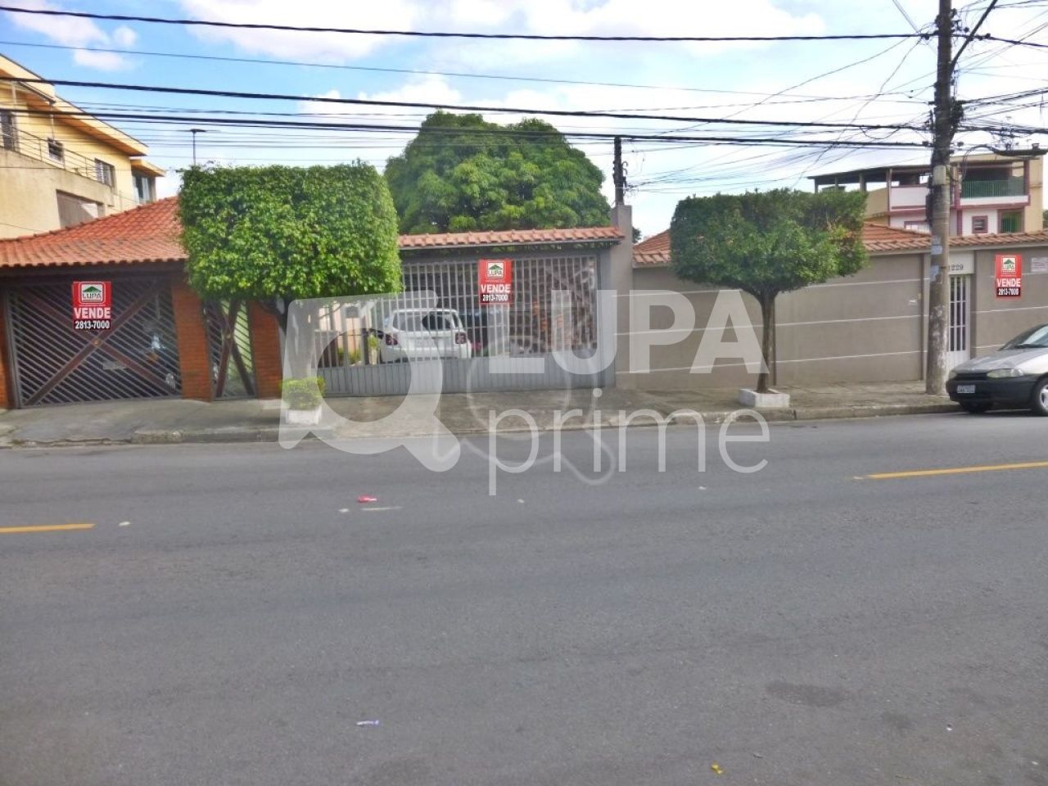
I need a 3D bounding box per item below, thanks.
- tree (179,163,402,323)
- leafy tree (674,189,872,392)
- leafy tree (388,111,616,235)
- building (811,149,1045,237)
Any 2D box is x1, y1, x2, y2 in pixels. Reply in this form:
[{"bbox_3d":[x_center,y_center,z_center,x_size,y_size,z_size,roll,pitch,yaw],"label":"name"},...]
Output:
[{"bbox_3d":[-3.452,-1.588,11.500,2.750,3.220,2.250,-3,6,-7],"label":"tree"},{"bbox_3d":[3.759,-1.544,11.800,2.500,3.000,2.100,-3,6,-7],"label":"leafy tree"},{"bbox_3d":[-0.741,-4.647,23.198,7.400,7.592,7.200,-3,5,-5],"label":"leafy tree"},{"bbox_3d":[24.992,-9.190,48.649,9.600,9.388,11.000,-3,5,-5],"label":"building"}]

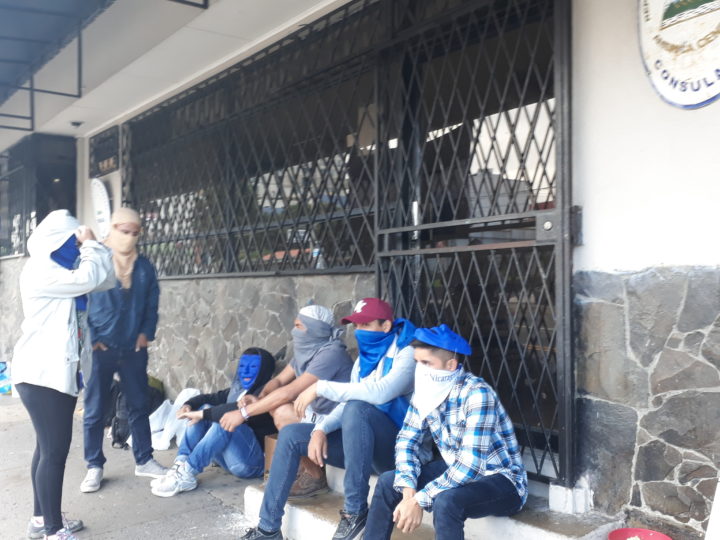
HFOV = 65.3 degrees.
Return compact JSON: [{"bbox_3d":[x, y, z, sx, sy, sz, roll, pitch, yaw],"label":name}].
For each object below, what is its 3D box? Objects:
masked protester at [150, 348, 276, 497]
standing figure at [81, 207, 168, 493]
[{"bbox_3d":[-0.899,0.898,3.498,0.800,0.830,0.500,2,-3,-34],"label":"masked protester"},{"bbox_3d":[-1.468,0.463,3.536,0.530,1.700,0.380,1,-3,-25],"label":"standing figure"}]

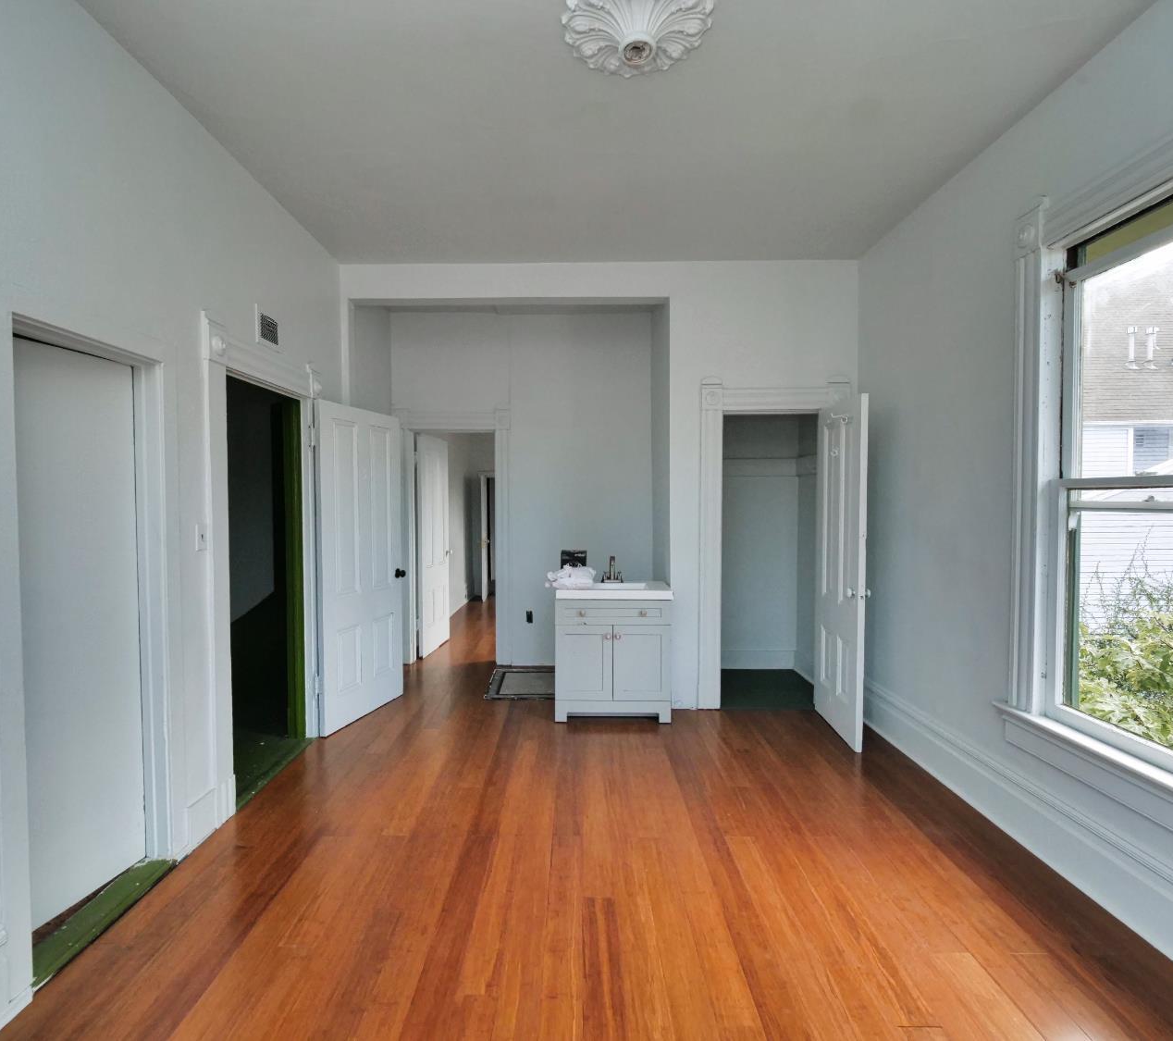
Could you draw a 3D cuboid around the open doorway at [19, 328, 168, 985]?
[{"bbox_3d":[-1.721,0.402,1.929,0.158,1.990,0.594,0,2,0],"label":"open doorway"}]

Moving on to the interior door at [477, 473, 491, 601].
[{"bbox_3d":[-1.545,0.261,8.616,0.045,1.881,0.713,0,2,-2],"label":"interior door"}]

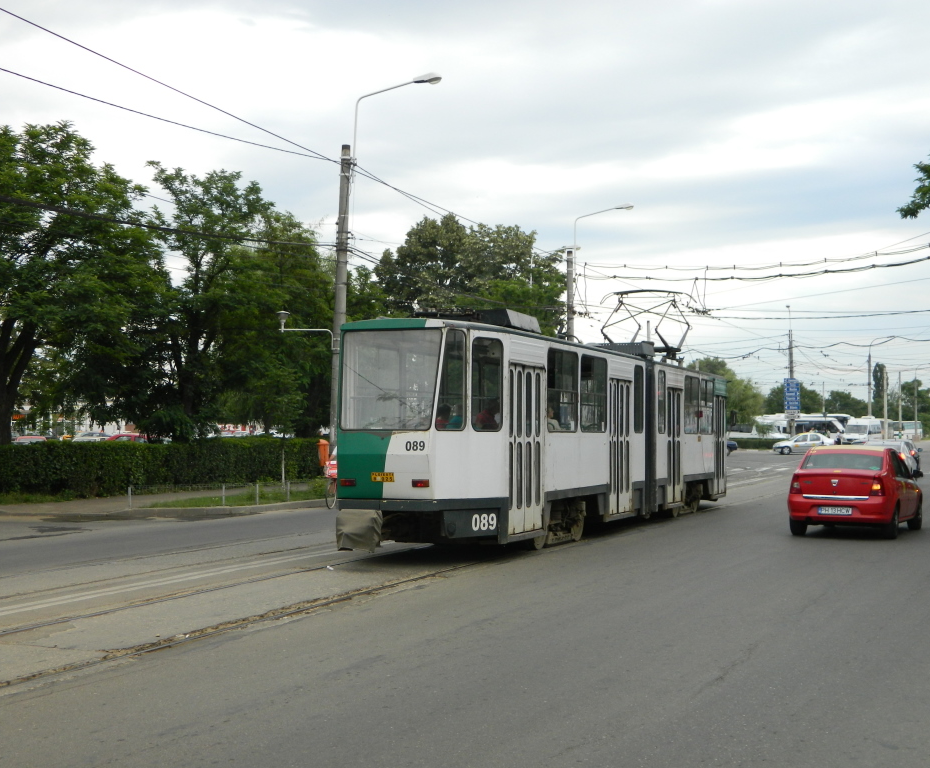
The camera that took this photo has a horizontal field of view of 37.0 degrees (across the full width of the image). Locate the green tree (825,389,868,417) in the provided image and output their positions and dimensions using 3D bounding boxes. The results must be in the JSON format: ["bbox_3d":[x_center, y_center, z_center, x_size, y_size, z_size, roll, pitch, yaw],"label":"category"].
[{"bbox_3d":[49.392,4.322,179.963,5.600,7.490,5.400,0,-2,0],"label":"green tree"}]

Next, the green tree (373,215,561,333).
[{"bbox_3d":[0.257,-1.957,65.117,8.600,11.930,8.200,0,-2,0],"label":"green tree"}]

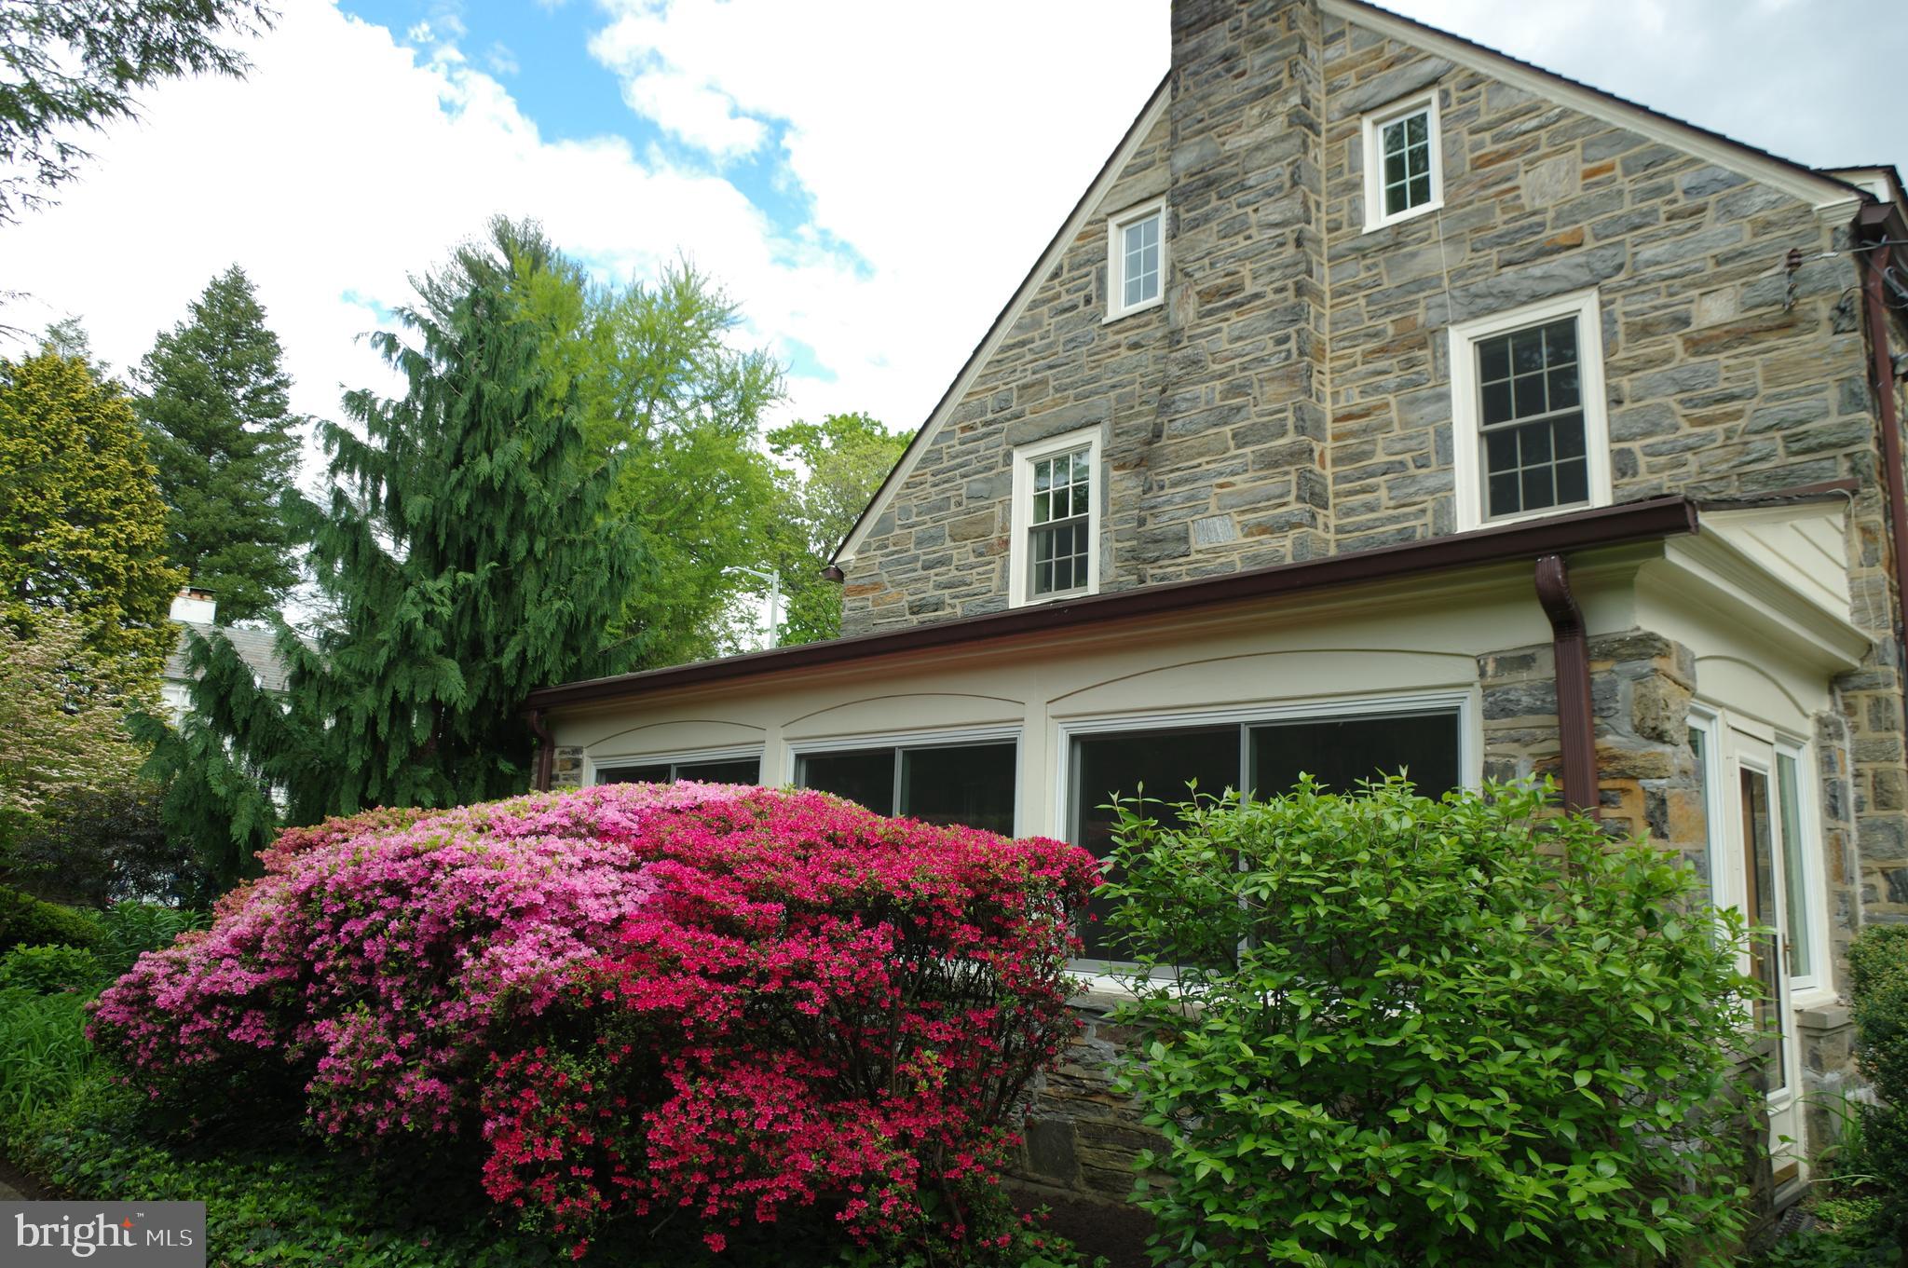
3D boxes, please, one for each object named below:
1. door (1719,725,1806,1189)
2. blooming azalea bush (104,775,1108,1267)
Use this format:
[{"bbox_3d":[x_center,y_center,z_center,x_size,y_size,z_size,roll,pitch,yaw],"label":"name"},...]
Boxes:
[{"bbox_3d":[3.871,1.496,6.095,0.780,2.040,0.060,12,-15,-43],"label":"door"},{"bbox_3d":[-1.962,1.935,7.123,2.800,2.100,5.700,12,-15,-43],"label":"blooming azalea bush"}]

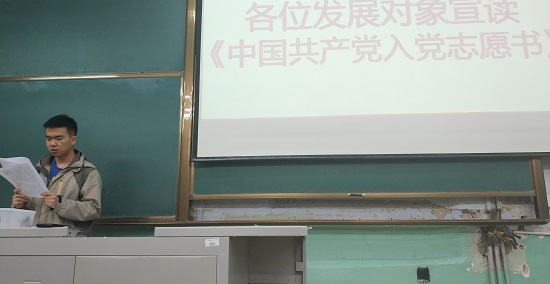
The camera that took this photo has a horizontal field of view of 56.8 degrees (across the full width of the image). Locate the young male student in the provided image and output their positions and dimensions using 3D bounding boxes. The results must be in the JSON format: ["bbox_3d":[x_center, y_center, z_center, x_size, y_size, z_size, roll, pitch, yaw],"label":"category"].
[{"bbox_3d":[-1.150,0.667,2.606,0.540,1.720,0.460,-3,-15,13],"label":"young male student"}]

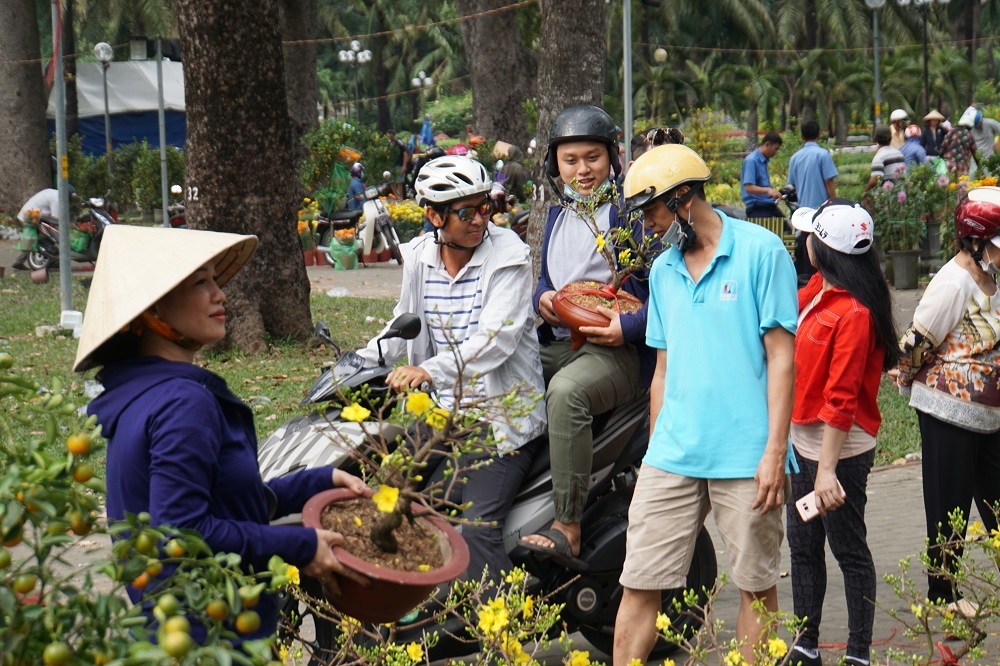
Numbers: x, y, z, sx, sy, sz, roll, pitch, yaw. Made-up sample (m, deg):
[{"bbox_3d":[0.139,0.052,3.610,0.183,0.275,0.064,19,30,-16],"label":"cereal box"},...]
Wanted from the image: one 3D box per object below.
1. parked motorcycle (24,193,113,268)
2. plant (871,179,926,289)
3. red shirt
[{"bbox_3d":[-5.541,-1.358,32.910,1.830,1.080,0.680,2,6,33],"label":"parked motorcycle"},{"bbox_3d":[3.945,-0.982,24.950,0.560,1.080,0.560,-2,5,0],"label":"plant"},{"bbox_3d":[1.078,0.069,8.050,0.270,0.520,0.410,-3,5,-27],"label":"red shirt"}]

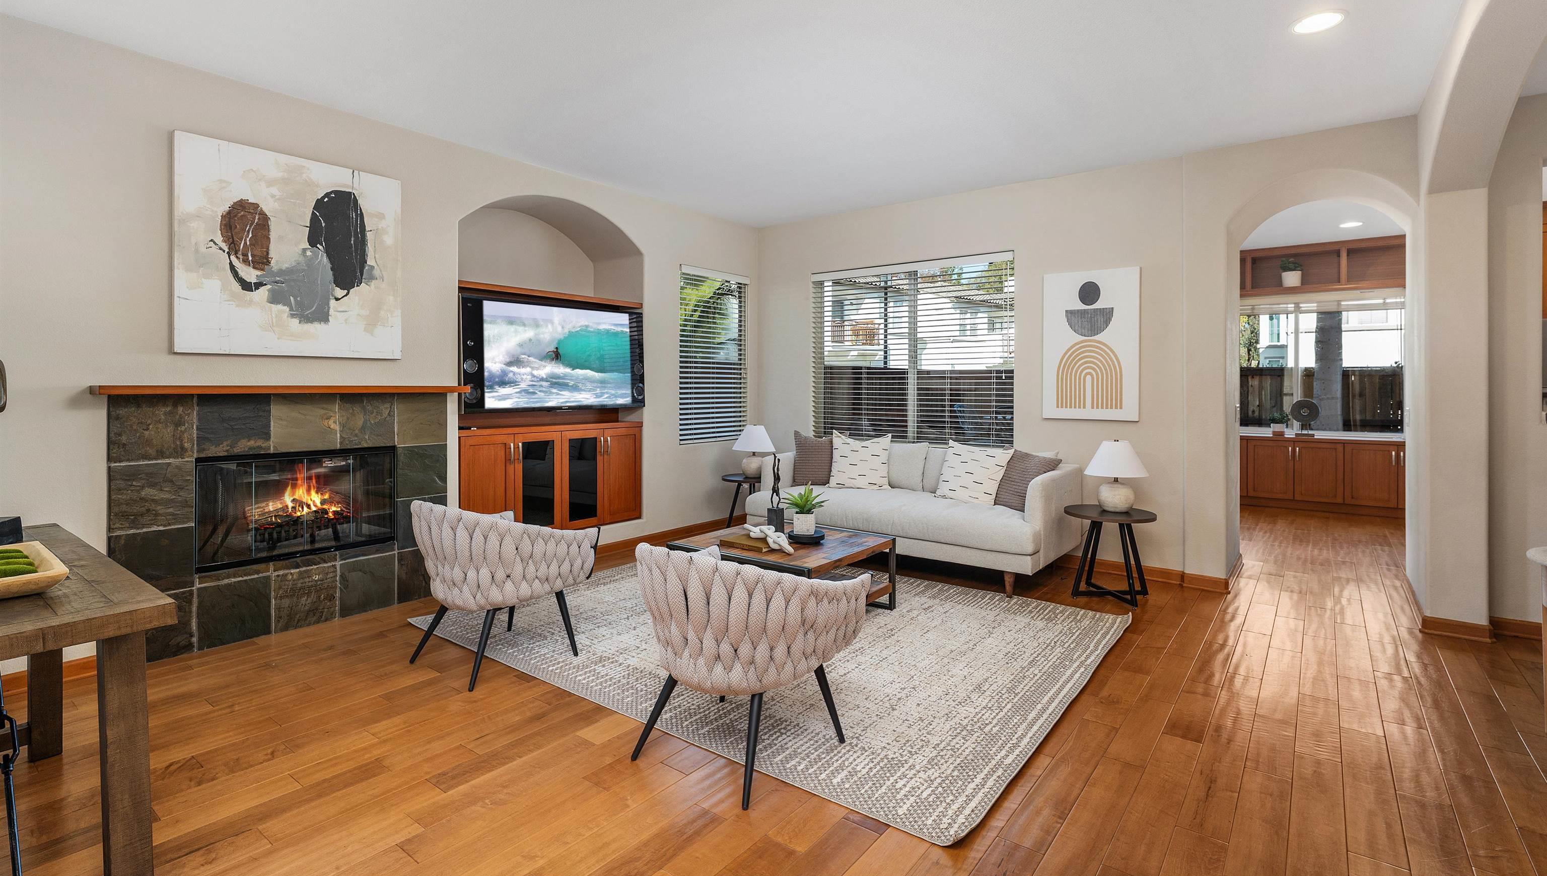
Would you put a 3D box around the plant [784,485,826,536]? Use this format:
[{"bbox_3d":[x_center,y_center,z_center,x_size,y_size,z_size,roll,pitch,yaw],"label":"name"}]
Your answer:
[{"bbox_3d":[0.178,0.399,3.931,0.250,0.280,0.250,3,5,38],"label":"plant"}]

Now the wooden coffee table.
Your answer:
[{"bbox_3d":[0.065,0.776,3.859,0.920,0.404,0.870,3,5,38],"label":"wooden coffee table"}]

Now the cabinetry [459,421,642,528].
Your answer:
[{"bbox_3d":[-1.707,0.290,5.008,0.560,0.765,1.476,3,4,38],"label":"cabinetry"}]

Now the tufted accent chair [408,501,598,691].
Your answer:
[{"bbox_3d":[-1.285,0.645,3.156,0.740,0.740,0.660,3,4,38],"label":"tufted accent chair"}]

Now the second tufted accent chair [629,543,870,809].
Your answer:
[{"bbox_3d":[-0.132,0.719,2.405,0.720,0.750,0.660,3,5,38],"label":"second tufted accent chair"}]

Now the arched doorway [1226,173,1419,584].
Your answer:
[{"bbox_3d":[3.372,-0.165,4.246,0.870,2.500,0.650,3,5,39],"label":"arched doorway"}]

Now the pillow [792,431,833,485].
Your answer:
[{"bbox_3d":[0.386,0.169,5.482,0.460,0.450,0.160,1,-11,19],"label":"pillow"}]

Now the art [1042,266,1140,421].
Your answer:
[{"bbox_3d":[2.179,-0.633,4.721,0.614,1.022,0.035,3,5,39],"label":"art"}]

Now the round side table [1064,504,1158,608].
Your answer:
[{"bbox_3d":[2.009,0.689,4.095,0.490,0.505,0.490,3,4,38],"label":"round side table"}]

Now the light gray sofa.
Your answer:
[{"bbox_3d":[0.955,0.472,4.987,2.141,0.800,1.006,3,4,38],"label":"light gray sofa"}]

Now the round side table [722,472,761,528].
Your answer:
[{"bbox_3d":[-0.162,0.574,5.673,0.500,0.515,0.500,0,4,0],"label":"round side table"}]

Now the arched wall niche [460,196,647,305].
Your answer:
[{"bbox_3d":[-1.707,-1.331,4.945,0.600,0.640,1.465,3,4,36],"label":"arched wall niche"}]

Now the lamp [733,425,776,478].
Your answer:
[{"bbox_3d":[-0.167,0.109,5.664,0.340,0.425,0.340,0,3,0],"label":"lamp"}]

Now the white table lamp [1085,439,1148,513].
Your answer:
[{"bbox_3d":[2.046,0.230,4.110,0.340,0.425,0.340,3,4,38],"label":"white table lamp"}]

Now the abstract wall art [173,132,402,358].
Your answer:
[{"bbox_3d":[-2.441,-0.925,3.533,0.040,1.010,0.980,3,4,36],"label":"abstract wall art"}]

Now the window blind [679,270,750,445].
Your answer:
[{"bbox_3d":[-0.510,-0.721,6.079,0.060,1.500,0.889,3,4,38],"label":"window blind"}]

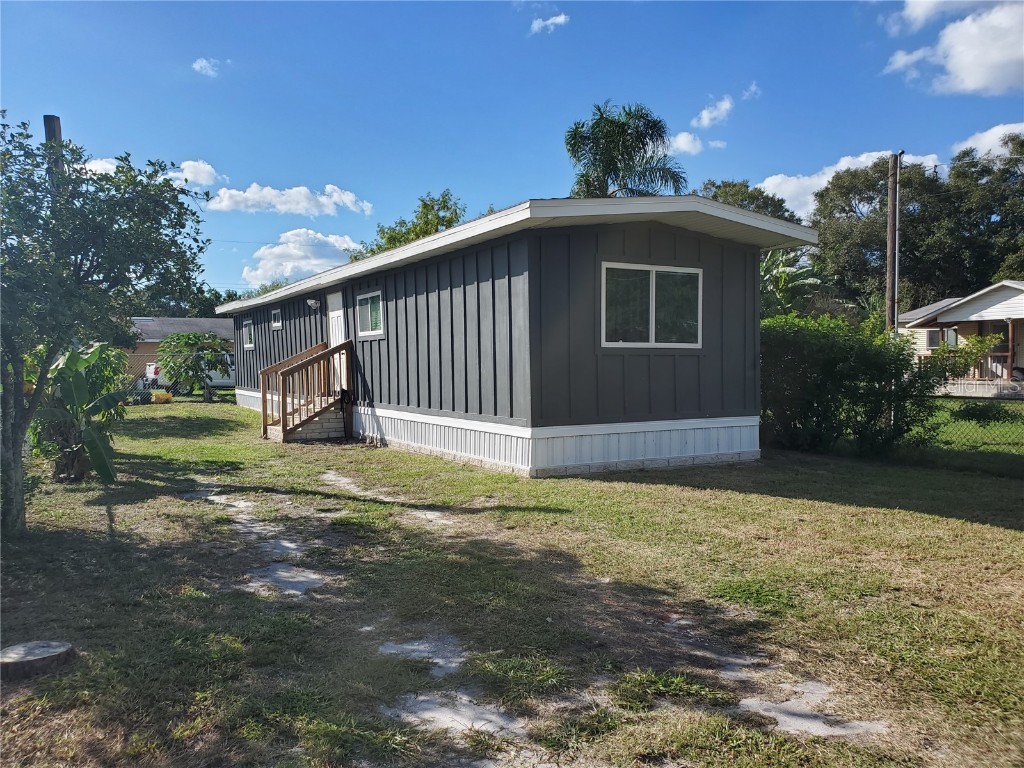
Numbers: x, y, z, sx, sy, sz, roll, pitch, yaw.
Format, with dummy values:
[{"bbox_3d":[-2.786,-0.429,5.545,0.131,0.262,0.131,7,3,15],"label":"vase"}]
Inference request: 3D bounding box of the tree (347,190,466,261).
[{"bbox_3d":[-3.605,-3.568,30.142,6.200,7.965,6.200,-1,2,0],"label":"tree"}]

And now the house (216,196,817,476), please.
[{"bbox_3d":[-2.555,-0.821,17.403,4.610,3.346,18.804,-2,2,-30],"label":"house"}]

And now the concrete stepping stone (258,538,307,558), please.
[{"bbox_3d":[-1.698,1.205,5.688,0.380,0.050,0.480,-2,2,-24],"label":"concrete stepping stone"}]

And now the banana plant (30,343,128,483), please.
[{"bbox_3d":[-5.152,0.328,9.117,1.080,1.641,1.050,-2,2,-29],"label":"banana plant"}]

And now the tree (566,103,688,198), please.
[{"bbox_3d":[4.300,-5.165,29.197,4.600,11.057,4.600,-1,2,0],"label":"tree"}]

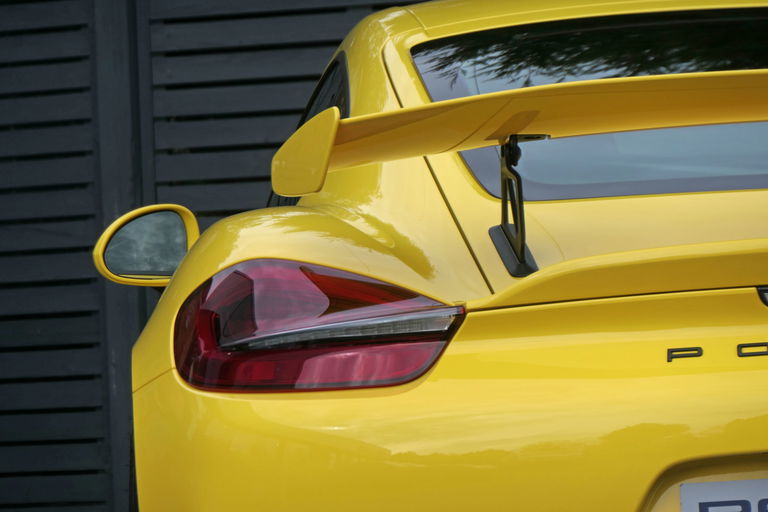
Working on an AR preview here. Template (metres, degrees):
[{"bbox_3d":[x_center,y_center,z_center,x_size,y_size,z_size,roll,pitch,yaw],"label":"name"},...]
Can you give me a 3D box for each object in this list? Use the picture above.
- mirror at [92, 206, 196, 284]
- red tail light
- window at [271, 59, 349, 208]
[{"bbox_3d":[-0.385,-0.016,8.360,0.192,0.143,0.133,-3,-1,-4],"label":"mirror"},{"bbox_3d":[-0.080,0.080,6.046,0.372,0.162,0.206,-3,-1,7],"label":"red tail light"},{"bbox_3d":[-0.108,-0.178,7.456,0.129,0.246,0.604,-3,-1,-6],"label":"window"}]

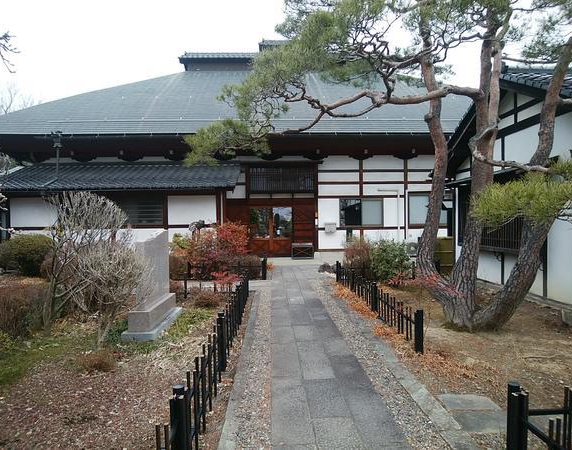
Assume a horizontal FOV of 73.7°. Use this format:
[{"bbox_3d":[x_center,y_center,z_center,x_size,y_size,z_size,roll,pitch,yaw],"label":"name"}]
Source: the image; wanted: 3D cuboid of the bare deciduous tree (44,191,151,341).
[{"bbox_3d":[-2.447,0.476,4.950,1.270,1.920,1.150,0,1,0],"label":"bare deciduous tree"}]

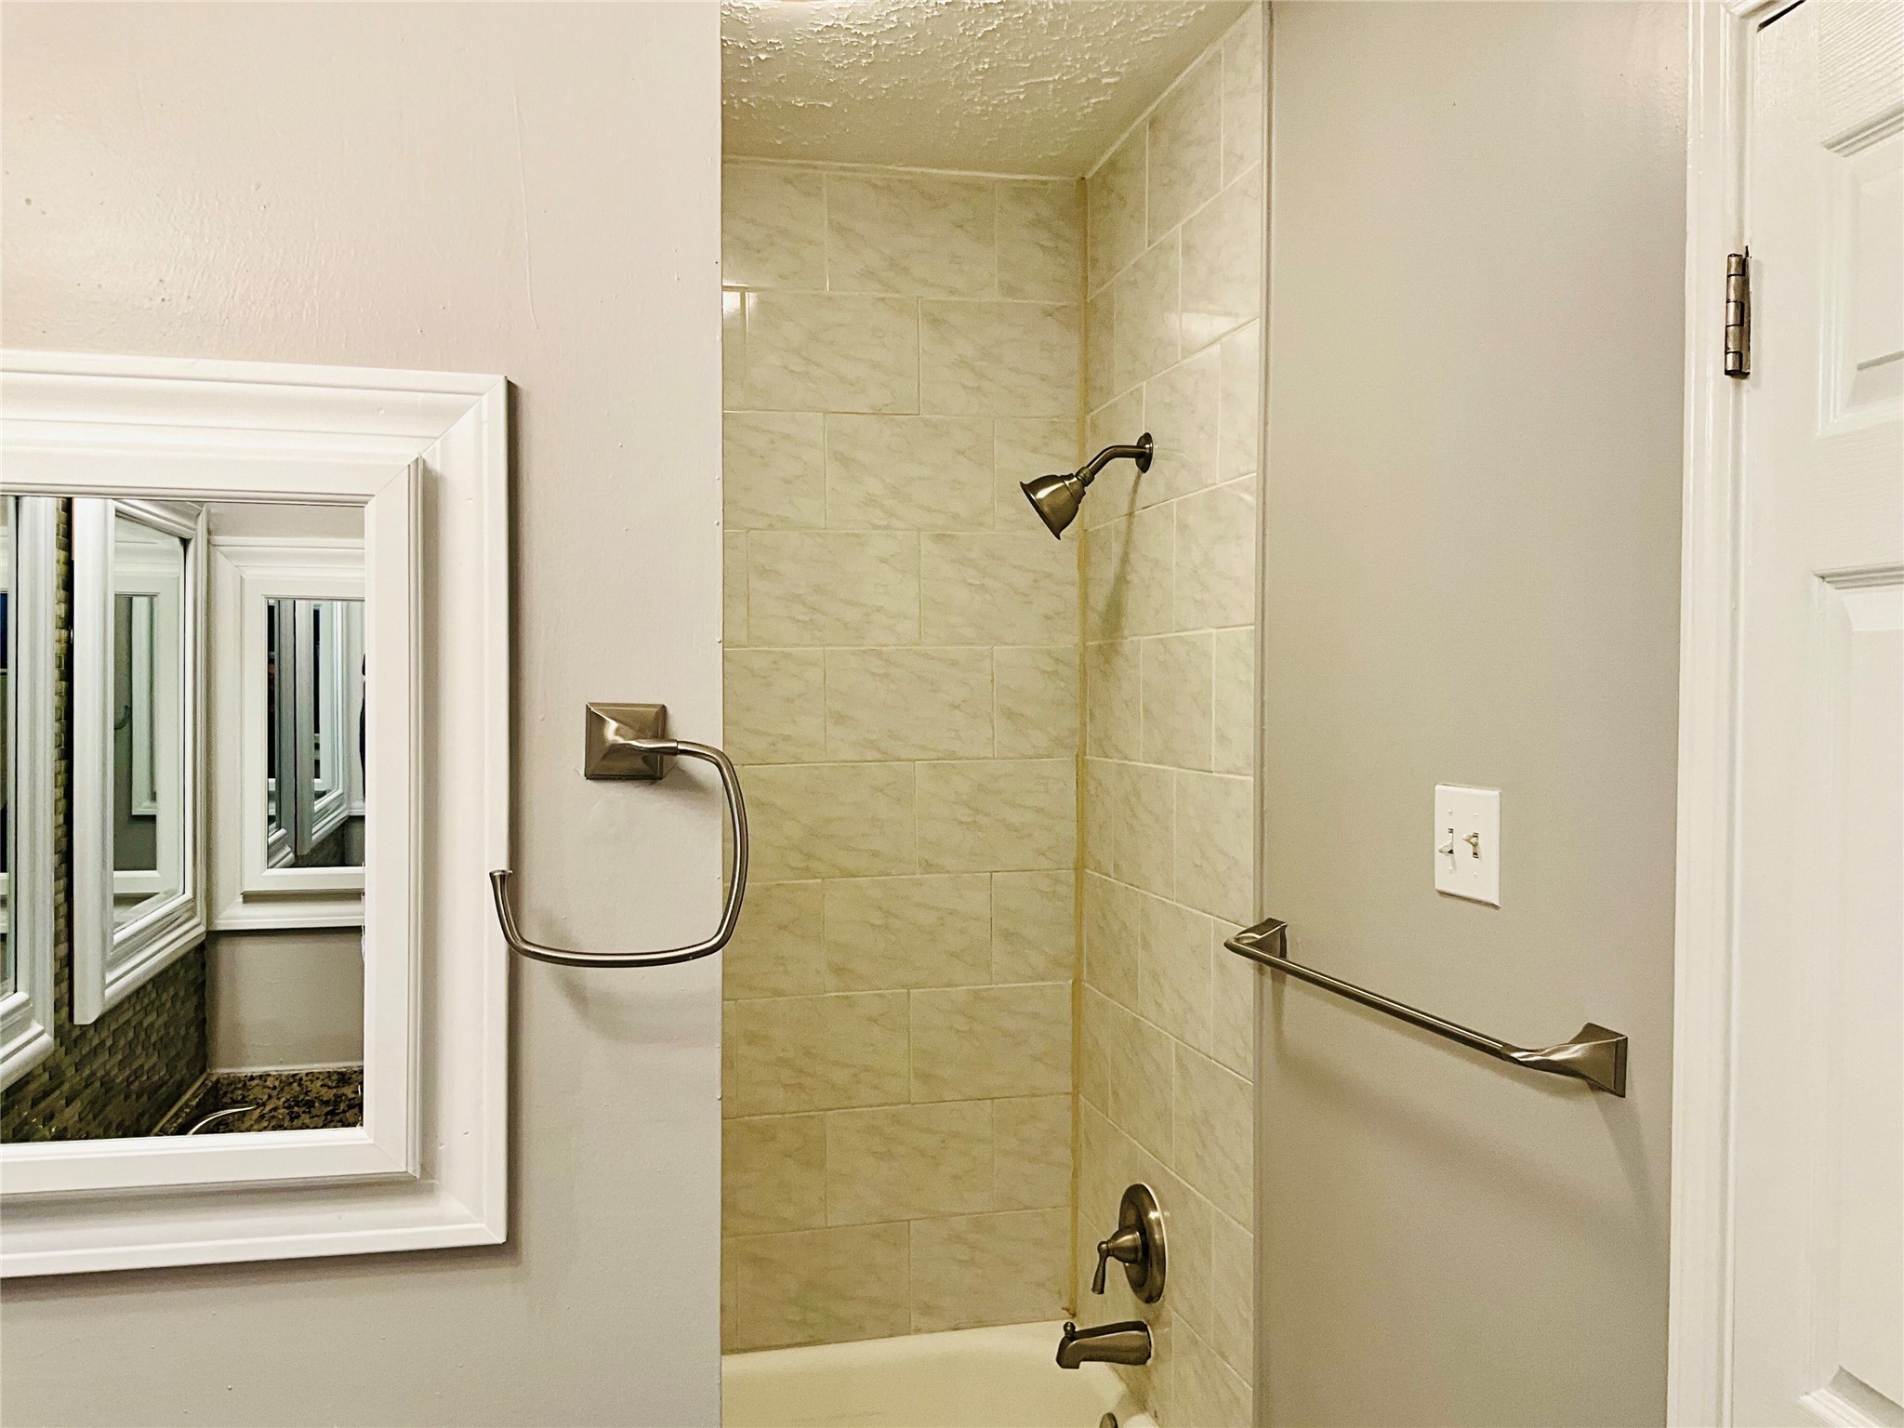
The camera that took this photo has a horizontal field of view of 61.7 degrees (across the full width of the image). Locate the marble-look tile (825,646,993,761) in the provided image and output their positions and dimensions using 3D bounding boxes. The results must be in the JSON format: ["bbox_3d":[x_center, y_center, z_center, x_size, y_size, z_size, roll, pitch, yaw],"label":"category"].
[{"bbox_3d":[-0.073,-0.017,2.815,0.302,0.200,0.010,0,1,-13],"label":"marble-look tile"}]

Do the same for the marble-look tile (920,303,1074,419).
[{"bbox_3d":[0.089,-0.633,2.856,0.298,0.205,0.010,0,1,-14],"label":"marble-look tile"}]

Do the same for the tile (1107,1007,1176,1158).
[{"bbox_3d":[0.307,0.589,2.559,0.010,0.200,0.303,0,1,-13],"label":"tile"}]

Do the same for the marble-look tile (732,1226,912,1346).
[{"bbox_3d":[-0.223,1.001,2.796,0.306,0.202,0.010,0,1,-13],"label":"marble-look tile"}]

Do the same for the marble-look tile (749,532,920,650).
[{"bbox_3d":[-0.209,-0.220,2.780,0.299,0.200,0.010,0,1,-13],"label":"marble-look tile"}]

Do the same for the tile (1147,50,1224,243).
[{"bbox_3d":[0.347,-0.835,2.381,0.010,0.208,0.304,0,1,-13],"label":"tile"}]

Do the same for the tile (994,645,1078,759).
[{"bbox_3d":[0.155,-0.021,2.881,0.159,0.200,0.010,0,1,-14],"label":"tile"}]

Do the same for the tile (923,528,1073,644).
[{"bbox_3d":[0.090,-0.224,2.862,0.297,0.202,0.010,0,1,-14],"label":"tile"}]

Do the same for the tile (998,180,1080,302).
[{"bbox_3d":[0.158,-0.846,2.870,0.156,0.209,0.010,0,1,-14],"label":"tile"}]

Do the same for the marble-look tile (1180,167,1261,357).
[{"bbox_3d":[0.379,-0.627,2.245,0.010,0.202,0.294,0,1,-13],"label":"marble-look tile"}]

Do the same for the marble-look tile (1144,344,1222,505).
[{"bbox_3d":[0.345,-0.423,2.390,0.010,0.202,0.306,0,1,-13],"label":"marble-look tile"}]

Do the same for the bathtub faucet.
[{"bbox_3d":[0.236,0.995,2.531,0.145,0.073,0.060,0,1,-13],"label":"bathtub faucet"}]

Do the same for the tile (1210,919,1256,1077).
[{"bbox_3d":[0.392,0.391,2.199,0.010,0.203,0.141,0,1,-13],"label":"tile"}]

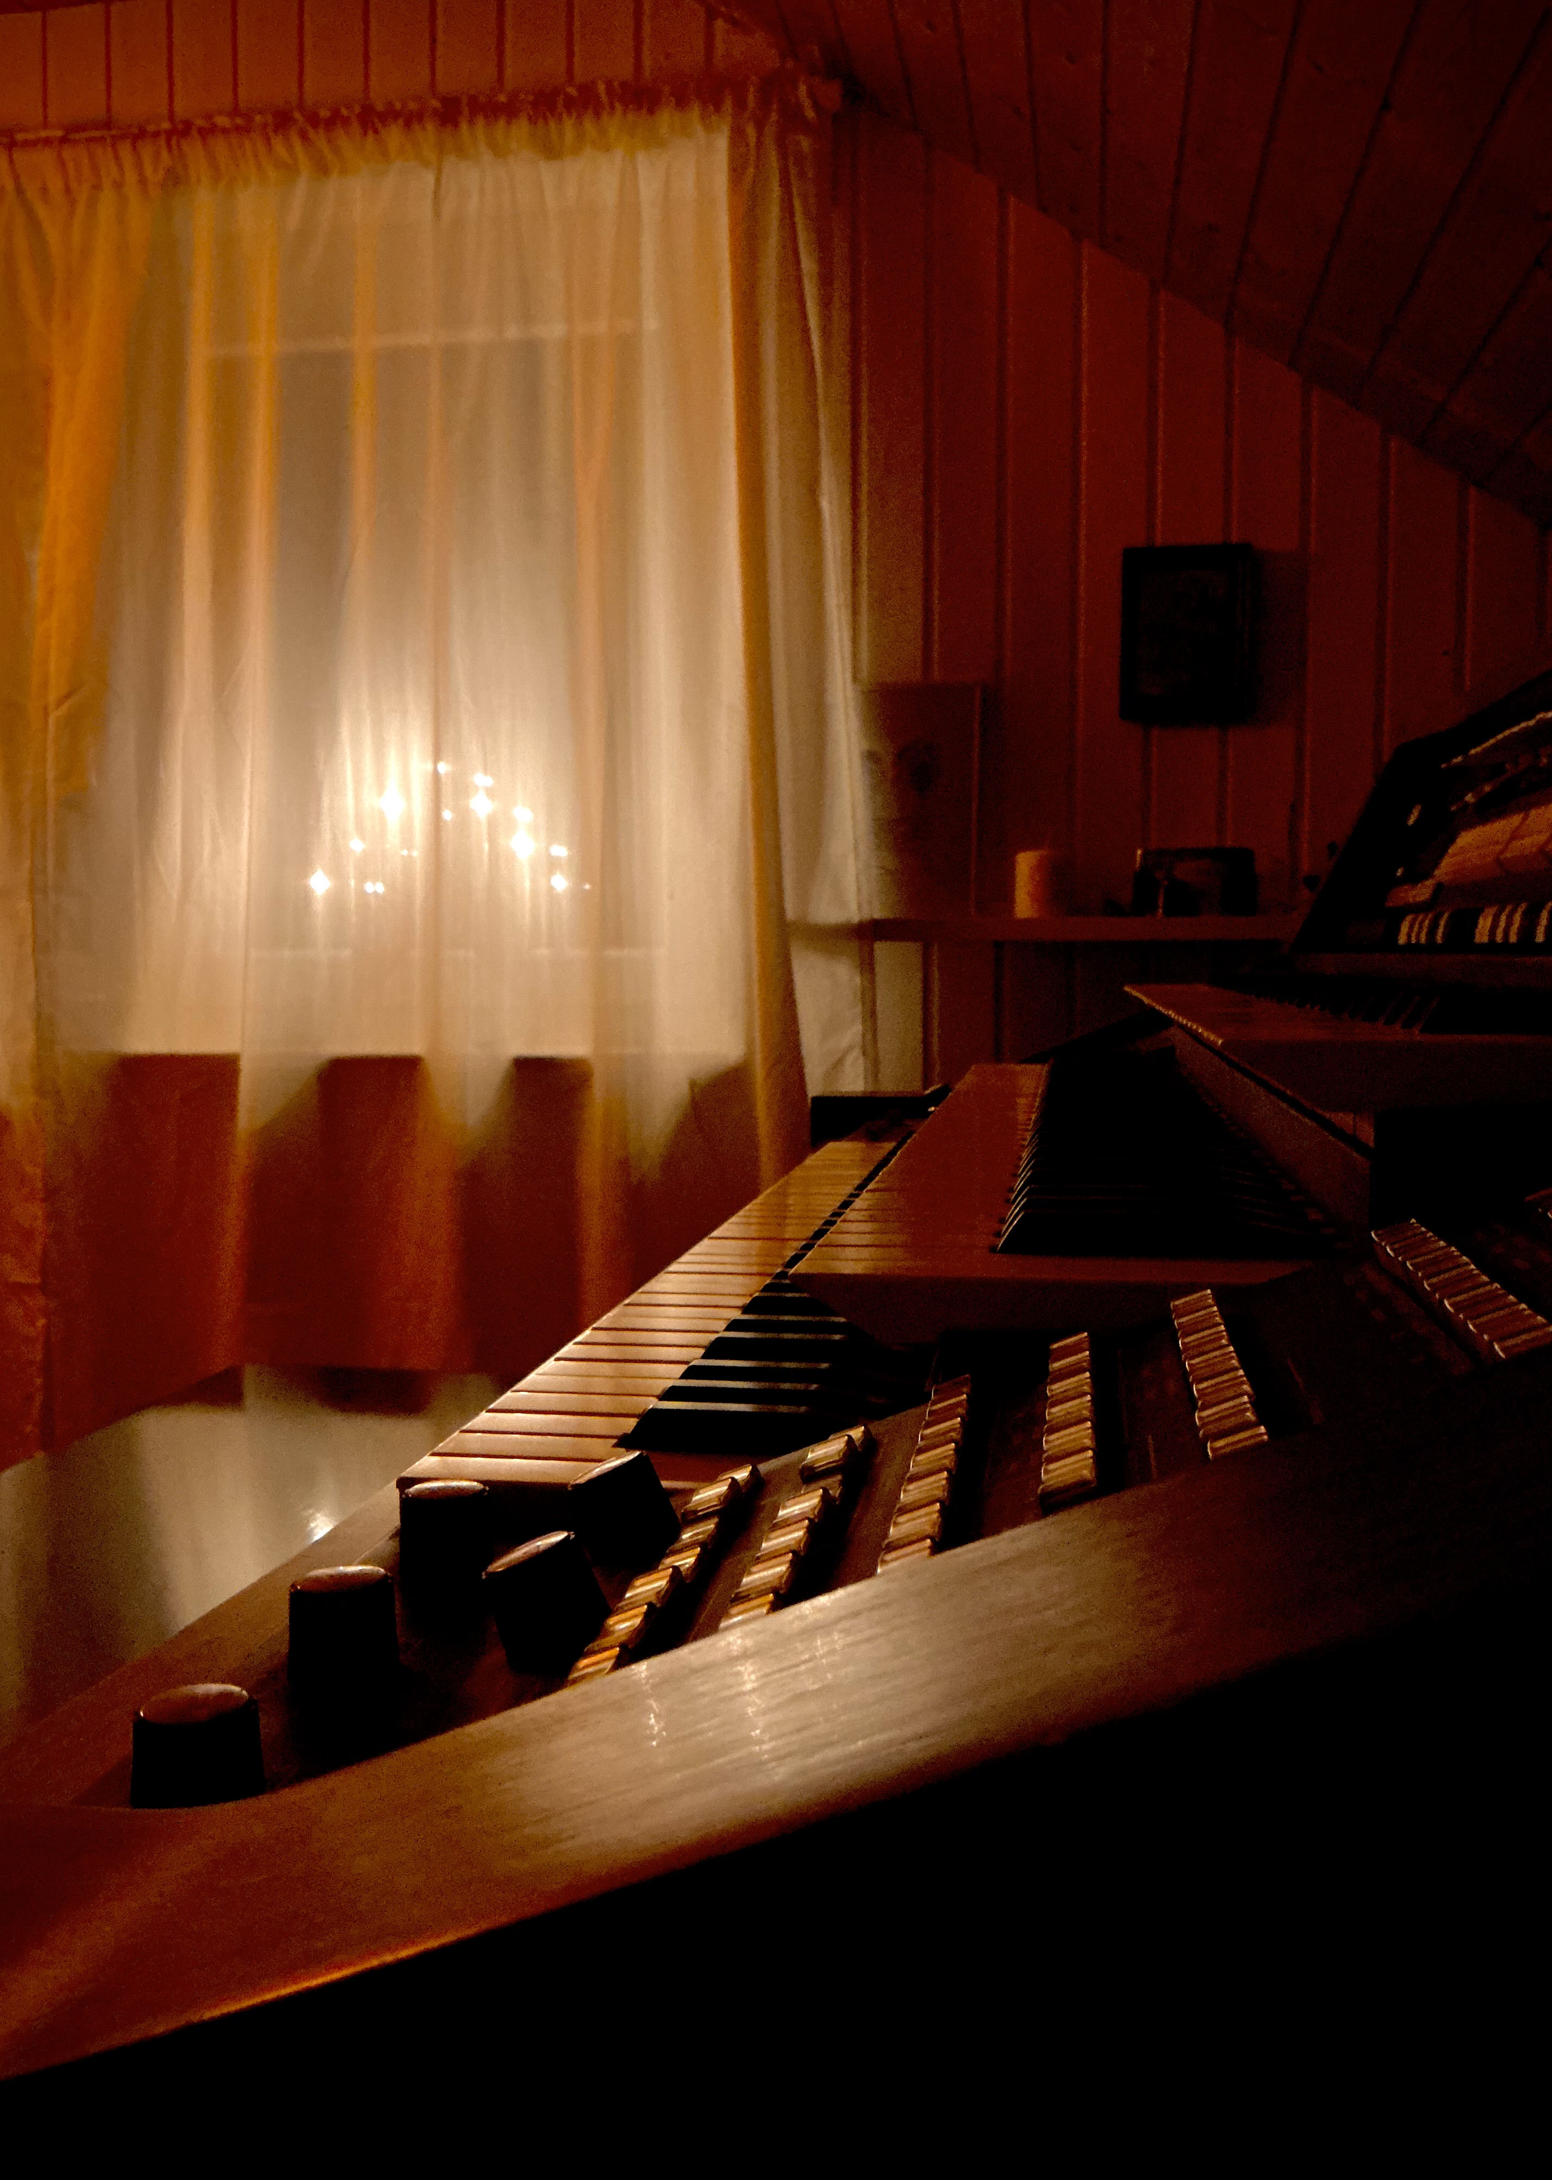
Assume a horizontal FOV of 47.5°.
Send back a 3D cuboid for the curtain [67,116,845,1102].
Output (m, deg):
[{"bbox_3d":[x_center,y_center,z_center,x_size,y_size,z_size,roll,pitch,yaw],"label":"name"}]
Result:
[{"bbox_3d":[-0.446,-0.494,2.361,1.110,1.598,0.150,1,4,9],"label":"curtain"}]

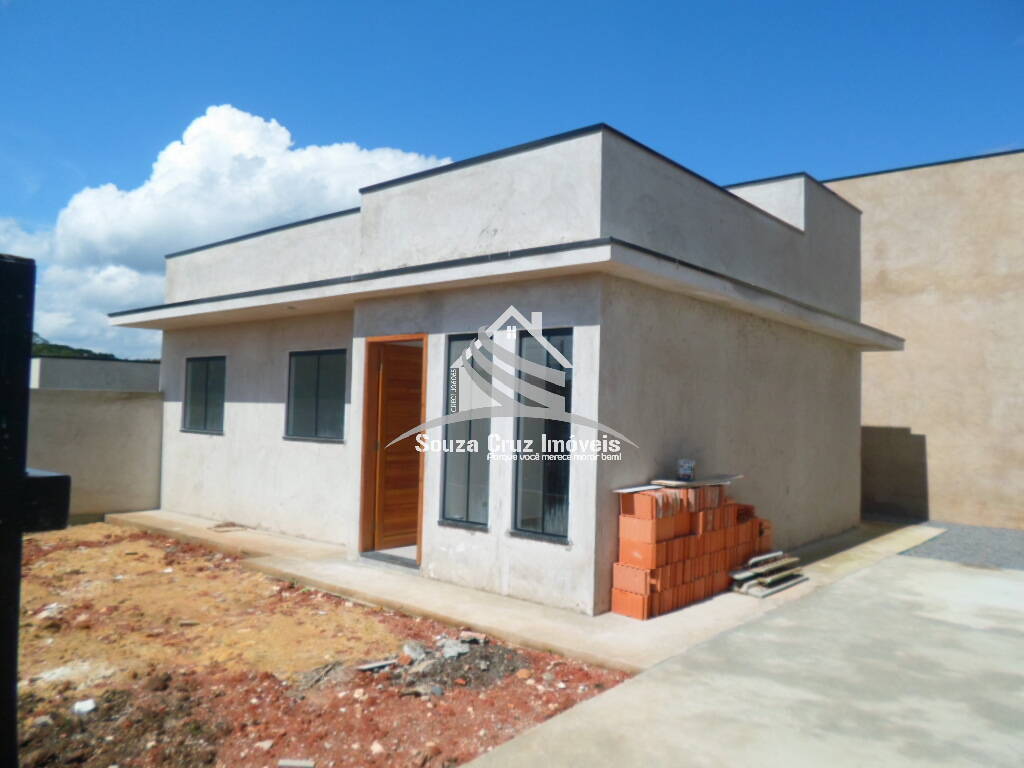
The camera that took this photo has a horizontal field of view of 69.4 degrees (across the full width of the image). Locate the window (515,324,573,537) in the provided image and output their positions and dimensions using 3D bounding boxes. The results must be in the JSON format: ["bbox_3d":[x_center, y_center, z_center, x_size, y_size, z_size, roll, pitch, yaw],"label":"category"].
[{"bbox_3d":[0.281,0.387,6.007,0.567,1.646,0.100,0,-2,40],"label":"window"}]

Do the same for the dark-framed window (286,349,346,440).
[{"bbox_3d":[-2.402,0.127,9.047,1.217,1.075,0.080,0,-3,41],"label":"dark-framed window"}]

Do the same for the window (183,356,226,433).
[{"bbox_3d":[-4.532,0.150,10.887,1.226,1.080,0.080,0,-3,41],"label":"window"}]

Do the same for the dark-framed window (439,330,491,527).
[{"bbox_3d":[-0.365,0.394,6.558,0.572,1.655,0.100,0,-2,40],"label":"dark-framed window"}]

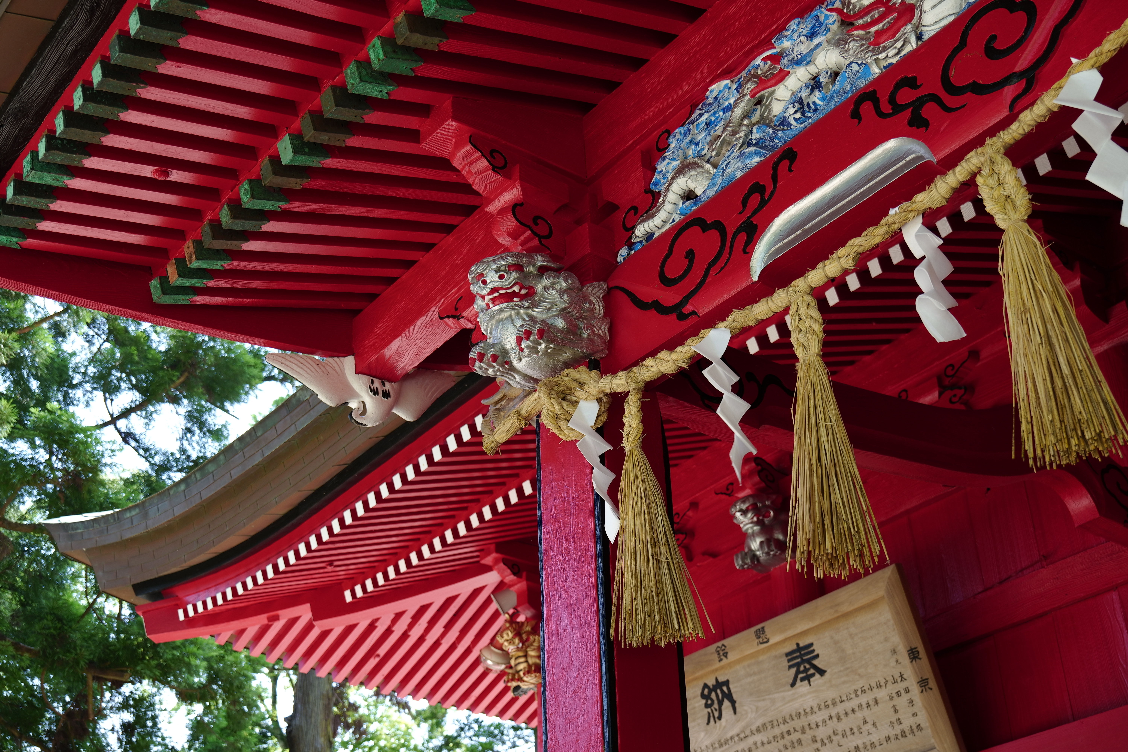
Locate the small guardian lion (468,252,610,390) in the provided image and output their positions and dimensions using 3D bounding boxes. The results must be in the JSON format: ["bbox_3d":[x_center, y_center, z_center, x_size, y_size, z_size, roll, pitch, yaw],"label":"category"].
[{"bbox_3d":[-0.054,-0.123,3.313,0.252,0.266,0.259,-28,-39,36],"label":"small guardian lion"}]

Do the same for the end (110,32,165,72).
[{"bbox_3d":[-0.935,-0.707,3.232,0.107,0.048,0.046,5,-28,-41],"label":"end"}]

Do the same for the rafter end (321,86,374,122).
[{"bbox_3d":[-0.547,-0.686,3.719,0.116,0.064,0.049,0,-24,-41],"label":"rafter end"}]

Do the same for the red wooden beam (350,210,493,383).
[{"bbox_3d":[-0.377,-0.259,4.607,0.134,0.227,0.852,19,-36,-32],"label":"red wooden beam"}]

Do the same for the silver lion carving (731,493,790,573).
[{"bbox_3d":[0.793,0.623,5.850,0.225,0.261,0.247,-28,-39,36],"label":"silver lion carving"}]

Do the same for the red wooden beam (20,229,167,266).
[{"bbox_3d":[-1.333,-0.375,4.201,0.441,0.059,0.053,5,-28,-39],"label":"red wooden beam"}]

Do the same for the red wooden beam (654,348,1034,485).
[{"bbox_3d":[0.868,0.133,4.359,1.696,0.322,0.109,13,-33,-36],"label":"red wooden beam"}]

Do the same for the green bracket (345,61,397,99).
[{"bbox_3d":[-0.479,-0.734,3.641,0.116,0.064,0.049,0,-24,-41],"label":"green bracket"}]

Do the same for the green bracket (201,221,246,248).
[{"bbox_3d":[-0.962,-0.401,4.189,0.116,0.064,0.050,0,-24,-41],"label":"green bracket"}]

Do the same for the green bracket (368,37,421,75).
[{"bbox_3d":[-0.373,-0.714,3.285,0.107,0.059,0.050,0,-25,-43],"label":"green bracket"}]

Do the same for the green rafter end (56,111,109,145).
[{"bbox_3d":[-1.122,-0.579,3.432,0.108,0.046,0.046,5,-28,-41],"label":"green rafter end"}]

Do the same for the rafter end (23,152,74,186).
[{"bbox_3d":[-1.247,-0.499,3.565,0.107,0.054,0.047,5,-28,-41],"label":"rafter end"}]

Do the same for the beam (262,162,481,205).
[{"bbox_3d":[-0.512,-0.547,4.159,0.749,0.064,0.051,0,-24,-41],"label":"beam"}]

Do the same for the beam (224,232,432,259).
[{"bbox_3d":[-0.632,-0.369,4.063,0.641,0.059,0.050,0,-25,-43],"label":"beam"}]

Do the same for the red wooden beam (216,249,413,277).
[{"bbox_3d":[-0.758,-0.353,4.511,0.655,0.064,0.050,0,-24,-41],"label":"red wooden beam"}]

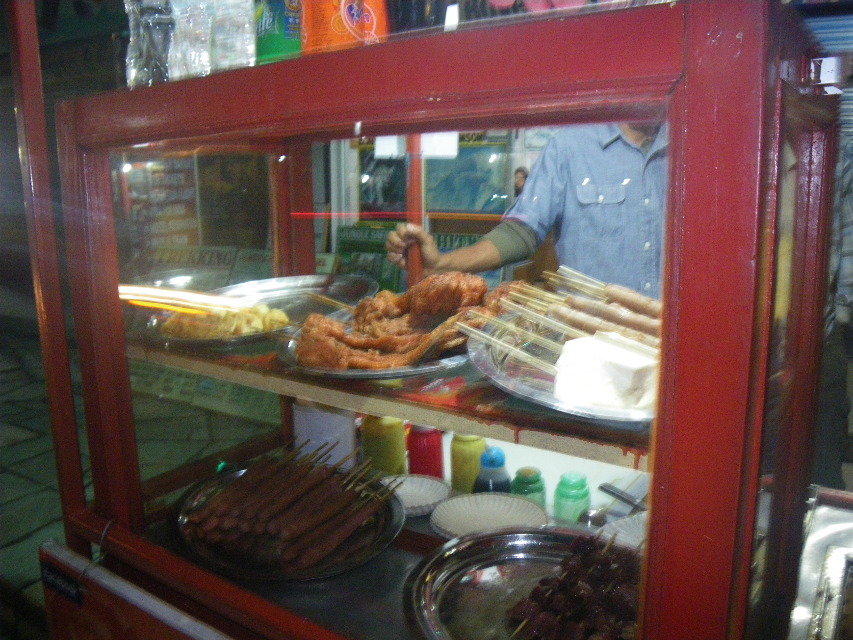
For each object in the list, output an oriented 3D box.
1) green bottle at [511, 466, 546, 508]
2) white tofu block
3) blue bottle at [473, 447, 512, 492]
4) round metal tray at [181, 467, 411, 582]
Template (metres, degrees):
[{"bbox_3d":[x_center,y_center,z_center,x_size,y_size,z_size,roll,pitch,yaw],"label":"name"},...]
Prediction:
[{"bbox_3d":[0.166,0.274,1.105,0.058,0.075,0.058,-1,10,0],"label":"green bottle"},{"bbox_3d":[0.206,0.054,0.734,0.097,0.058,0.112,-10,14,-41],"label":"white tofu block"},{"bbox_3d":[0.109,0.255,1.146,0.062,0.100,0.062,-1,10,0],"label":"blue bottle"},{"bbox_3d":[-0.233,0.344,1.164,0.391,0.039,0.391,2,12,0],"label":"round metal tray"}]

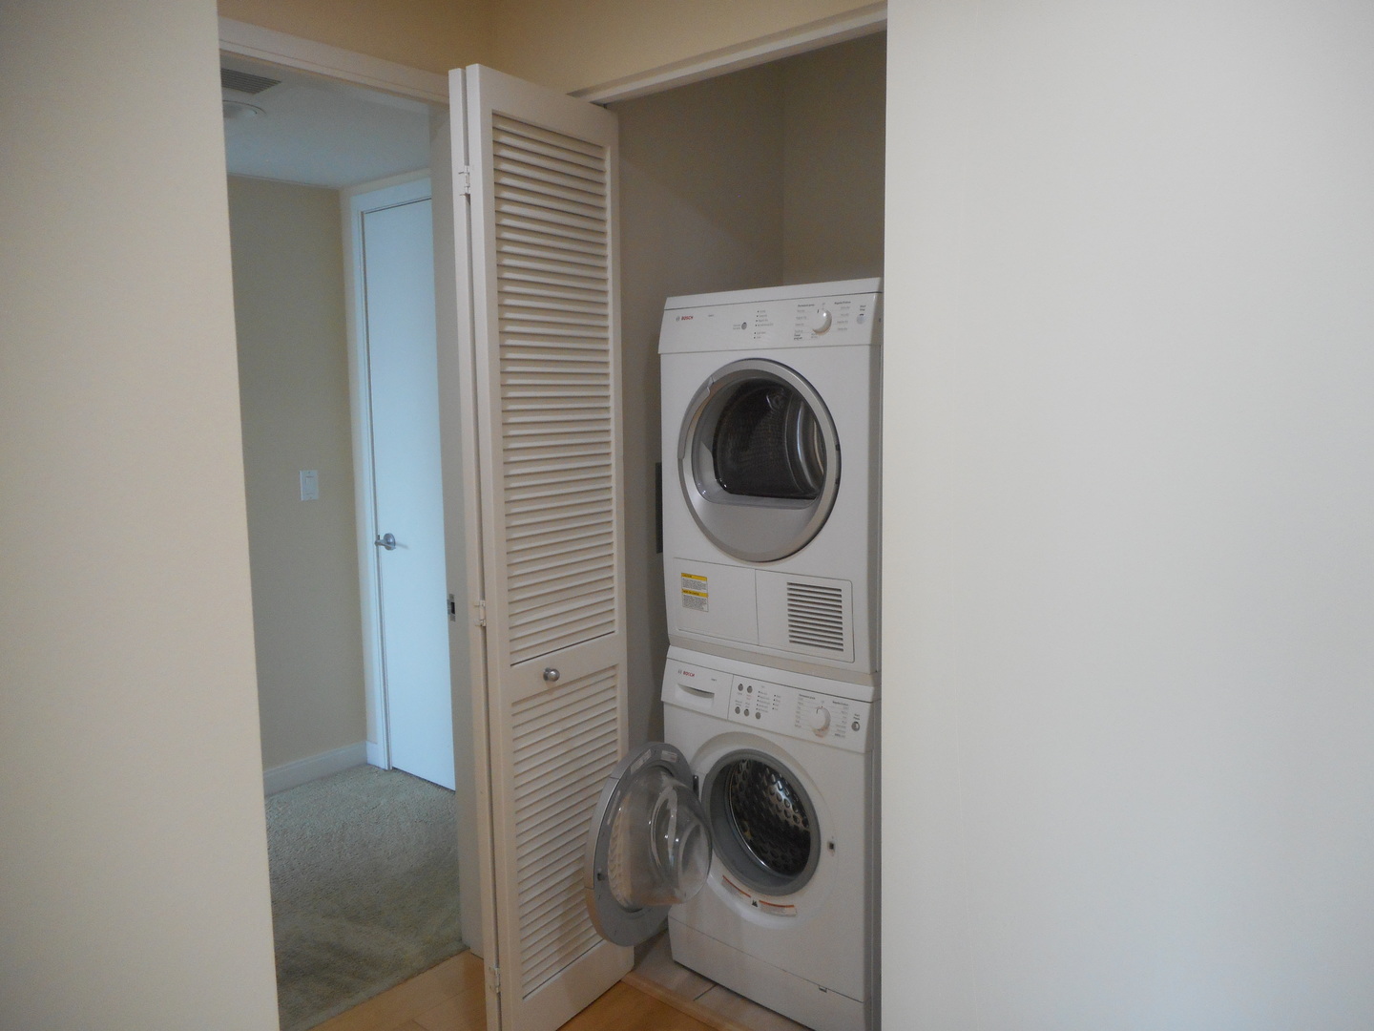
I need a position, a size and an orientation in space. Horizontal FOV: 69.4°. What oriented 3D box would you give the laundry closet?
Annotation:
[{"bbox_3d":[0.348,-0.032,2.426,0.900,2.400,0.860,6,9,41],"label":"laundry closet"}]

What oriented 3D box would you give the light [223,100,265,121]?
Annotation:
[{"bbox_3d":[-1.241,-1.094,2.684,0.190,0.030,0.190,6,9,41],"label":"light"}]

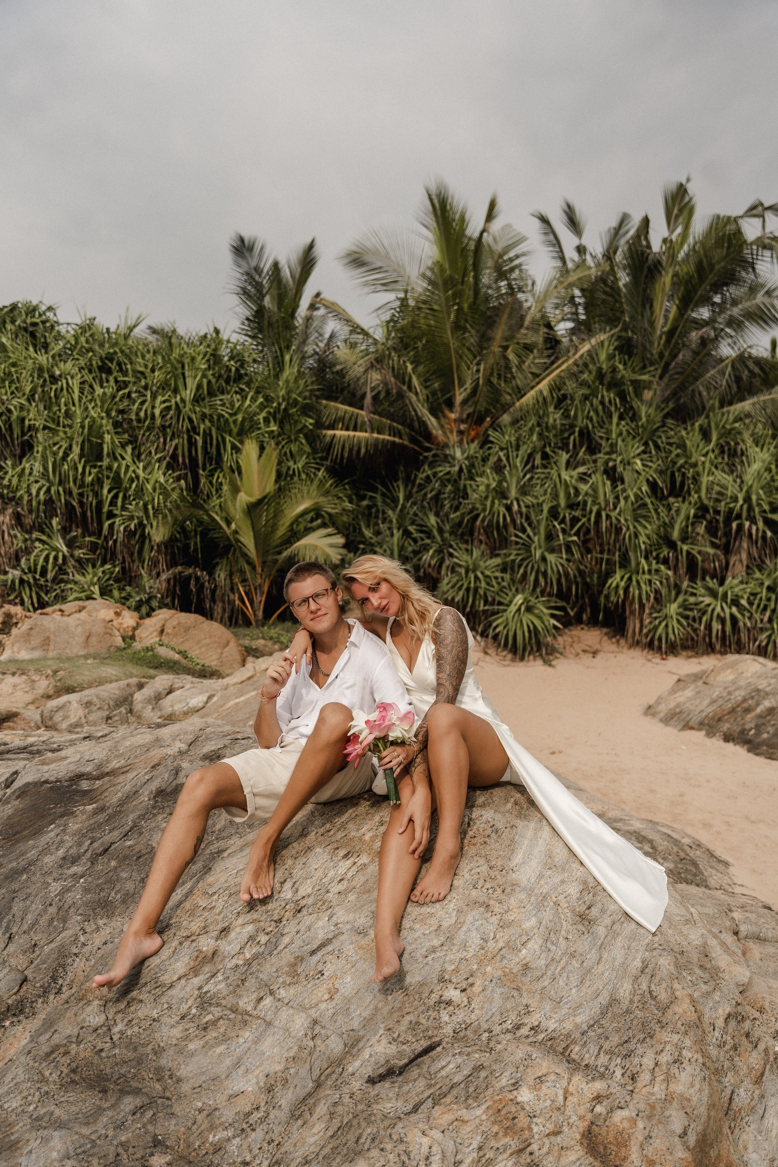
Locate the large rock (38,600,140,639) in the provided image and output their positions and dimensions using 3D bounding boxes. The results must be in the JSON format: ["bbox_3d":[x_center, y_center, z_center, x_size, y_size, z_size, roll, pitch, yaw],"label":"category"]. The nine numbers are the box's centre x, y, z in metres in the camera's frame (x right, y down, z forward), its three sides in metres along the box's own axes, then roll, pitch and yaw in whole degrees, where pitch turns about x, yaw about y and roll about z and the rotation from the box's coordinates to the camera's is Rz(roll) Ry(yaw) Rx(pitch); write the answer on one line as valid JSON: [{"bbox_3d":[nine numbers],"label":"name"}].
[{"bbox_3d":[-2.773,0.354,8.700,0.941,0.408,0.800,0,1,0],"label":"large rock"}]

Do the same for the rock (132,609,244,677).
[{"bbox_3d":[-1.692,0.504,8.000,0.932,0.557,0.850,0,1,0],"label":"rock"}]

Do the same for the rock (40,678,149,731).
[{"bbox_3d":[-1.786,0.738,5.700,0.654,0.327,0.550,0,1,0],"label":"rock"}]

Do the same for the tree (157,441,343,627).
[{"bbox_3d":[-1.451,-0.548,10.000,1.918,1.908,1.750,0,1,0],"label":"tree"}]

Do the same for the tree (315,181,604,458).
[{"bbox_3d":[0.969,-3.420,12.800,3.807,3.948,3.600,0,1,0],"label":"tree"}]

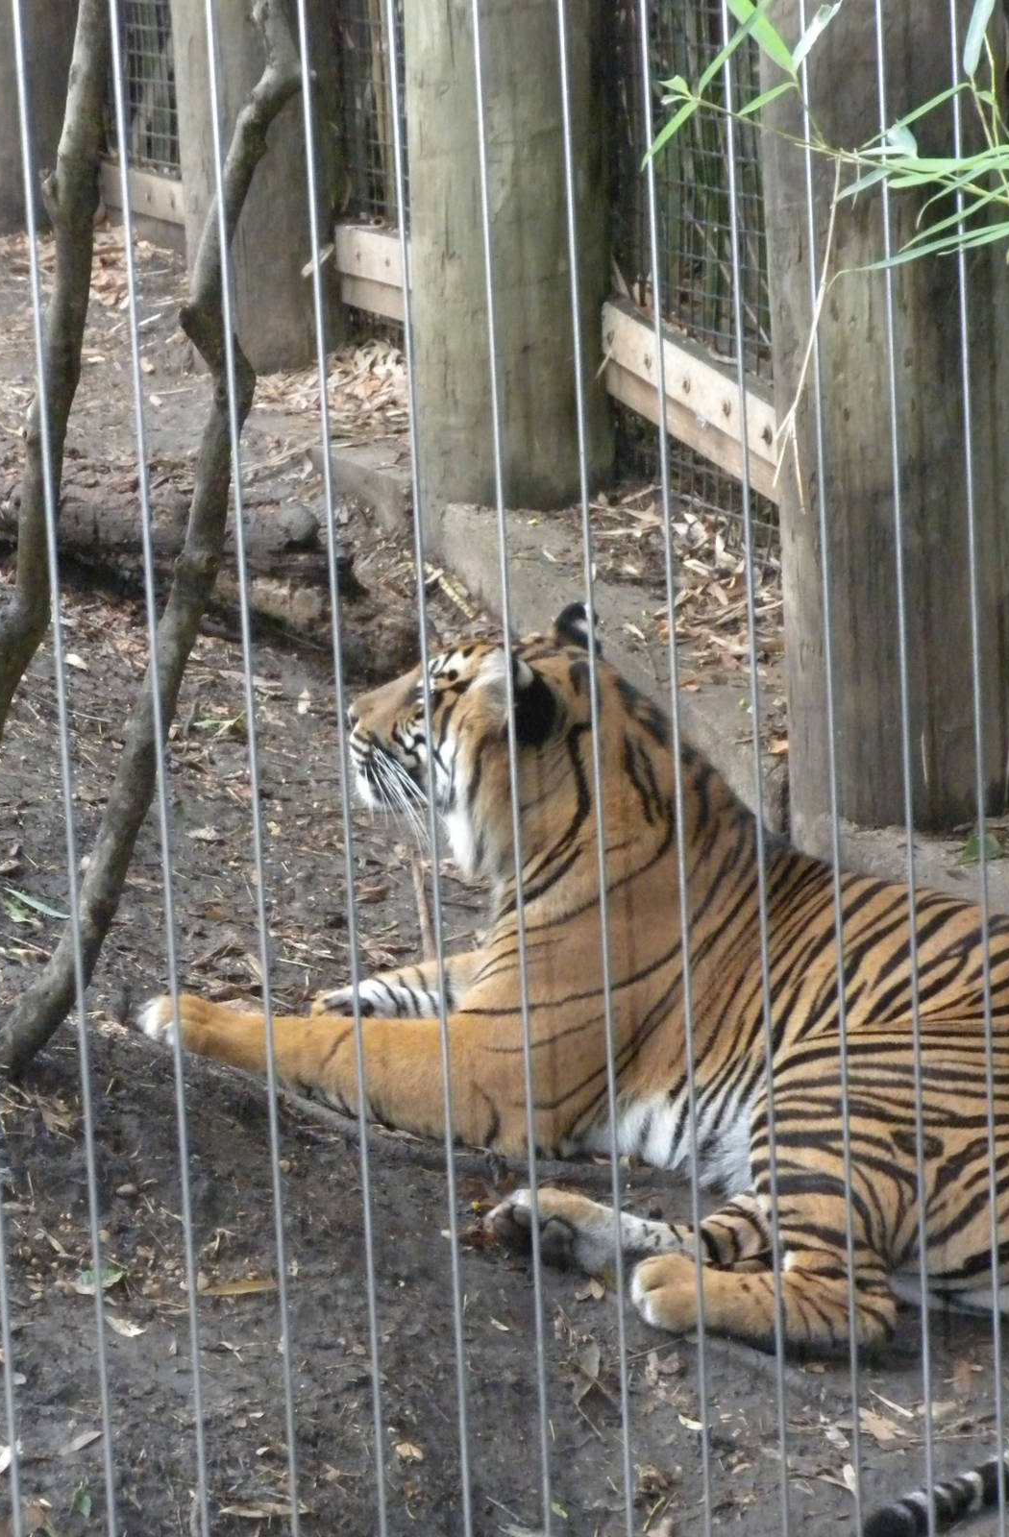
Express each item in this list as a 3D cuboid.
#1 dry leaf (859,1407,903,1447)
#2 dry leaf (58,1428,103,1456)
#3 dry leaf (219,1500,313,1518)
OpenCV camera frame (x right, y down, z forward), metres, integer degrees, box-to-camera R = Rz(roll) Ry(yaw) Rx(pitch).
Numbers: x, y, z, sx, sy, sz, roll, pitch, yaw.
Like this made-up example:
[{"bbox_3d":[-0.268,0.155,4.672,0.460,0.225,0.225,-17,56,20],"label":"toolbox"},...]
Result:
[{"bbox_3d":[0.372,0.649,5.210,0.032,0.016,0.065,-6,12,-13],"label":"dry leaf"},{"bbox_3d":[-0.423,0.672,5.270,0.018,0.011,0.055,6,15,38],"label":"dry leaf"},{"bbox_3d":[-0.230,0.715,5.100,0.090,0.010,0.024,-3,12,1],"label":"dry leaf"}]

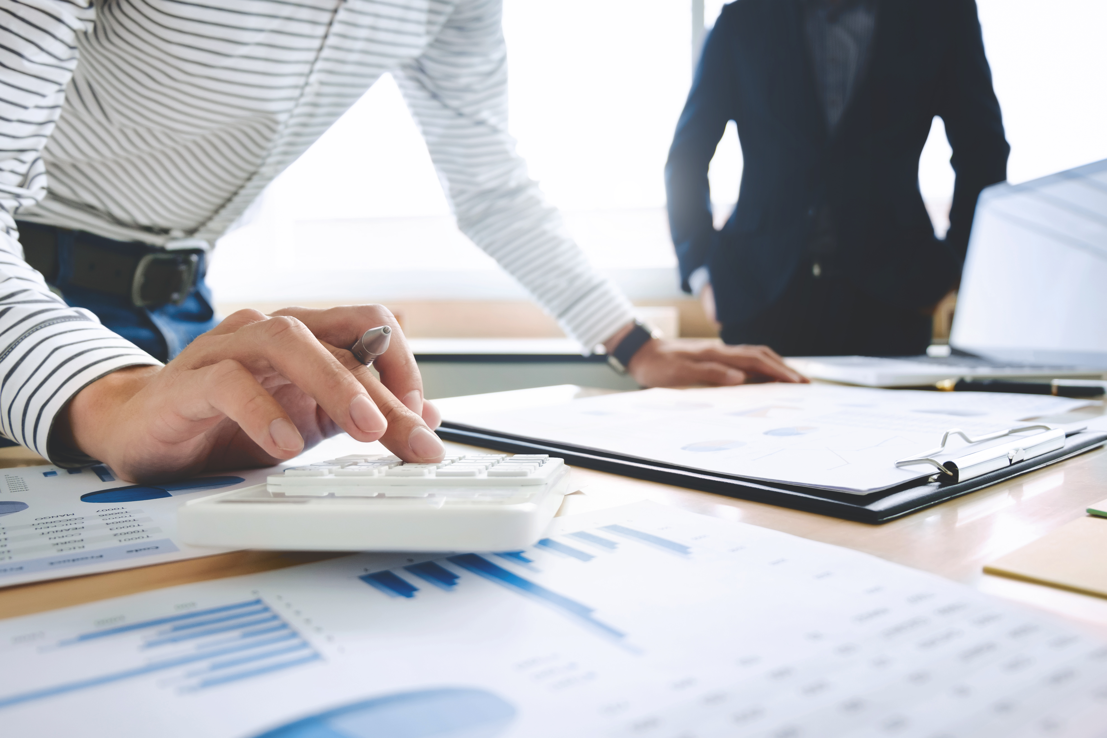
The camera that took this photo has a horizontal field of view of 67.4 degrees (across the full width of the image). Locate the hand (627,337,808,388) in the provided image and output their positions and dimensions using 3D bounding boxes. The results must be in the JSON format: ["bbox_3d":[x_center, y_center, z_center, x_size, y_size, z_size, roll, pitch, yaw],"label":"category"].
[{"bbox_3d":[0.167,-0.011,0.853,0.178,0.054,0.092,-1,4,-14],"label":"hand"}]

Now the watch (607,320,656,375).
[{"bbox_3d":[0.077,-0.022,0.835,0.038,0.052,0.060,38,3,-15],"label":"watch"}]

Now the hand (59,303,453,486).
[{"bbox_3d":[-0.138,0.009,0.380,0.168,0.080,0.098,1,4,10],"label":"hand"}]

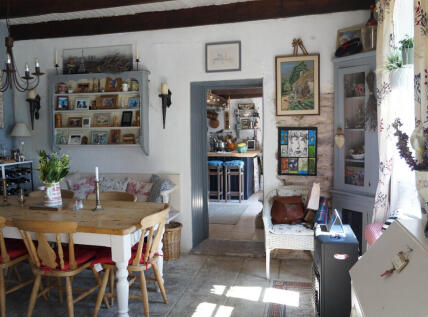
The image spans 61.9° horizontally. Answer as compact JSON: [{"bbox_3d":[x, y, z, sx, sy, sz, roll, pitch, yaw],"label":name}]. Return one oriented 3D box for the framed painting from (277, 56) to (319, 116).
[{"bbox_3d":[0.903,-0.790,3.843,0.456,0.645,0.030,0,3,14],"label":"framed painting"}]

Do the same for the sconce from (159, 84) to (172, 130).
[{"bbox_3d":[-0.514,-0.550,3.899,0.110,0.440,0.175,0,4,13],"label":"sconce"}]

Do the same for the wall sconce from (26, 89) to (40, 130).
[{"bbox_3d":[-2.317,-0.626,4.583,0.125,0.540,0.160,0,3,14],"label":"wall sconce"}]

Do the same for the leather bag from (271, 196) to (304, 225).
[{"bbox_3d":[0.737,0.521,3.576,0.330,0.275,0.150,0,4,6],"label":"leather bag"}]

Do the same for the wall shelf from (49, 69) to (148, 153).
[{"bbox_3d":[-1.405,-0.534,4.361,1.240,0.980,0.180,0,3,14],"label":"wall shelf"}]

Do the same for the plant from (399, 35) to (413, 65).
[{"bbox_3d":[1.448,-0.811,2.680,0.135,0.225,0.135,0,4,13],"label":"plant"}]

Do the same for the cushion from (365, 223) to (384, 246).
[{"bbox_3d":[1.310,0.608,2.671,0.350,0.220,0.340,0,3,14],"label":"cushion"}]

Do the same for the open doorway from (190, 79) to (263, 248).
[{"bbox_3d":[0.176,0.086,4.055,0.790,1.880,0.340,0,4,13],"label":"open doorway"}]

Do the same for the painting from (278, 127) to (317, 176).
[{"bbox_3d":[0.867,-0.072,3.685,0.395,0.500,0.030,0,4,13],"label":"painting"}]

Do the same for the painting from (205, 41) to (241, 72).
[{"bbox_3d":[0.103,-1.079,3.793,0.385,0.305,0.025,0,4,13],"label":"painting"}]

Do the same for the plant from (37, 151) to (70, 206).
[{"bbox_3d":[-1.373,0.166,3.038,0.265,0.470,0.255,0,4,13],"label":"plant"}]

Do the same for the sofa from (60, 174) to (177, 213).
[{"bbox_3d":[-1.225,0.667,4.163,1.580,0.920,0.600,0,3,14],"label":"sofa"}]

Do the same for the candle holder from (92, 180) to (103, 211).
[{"bbox_3d":[-0.969,0.312,2.990,0.083,0.237,0.083,0,3,14],"label":"candle holder"}]

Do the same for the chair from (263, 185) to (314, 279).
[{"bbox_3d":[0.795,0.723,3.627,0.560,0.840,0.570,0,3,14],"label":"chair"}]

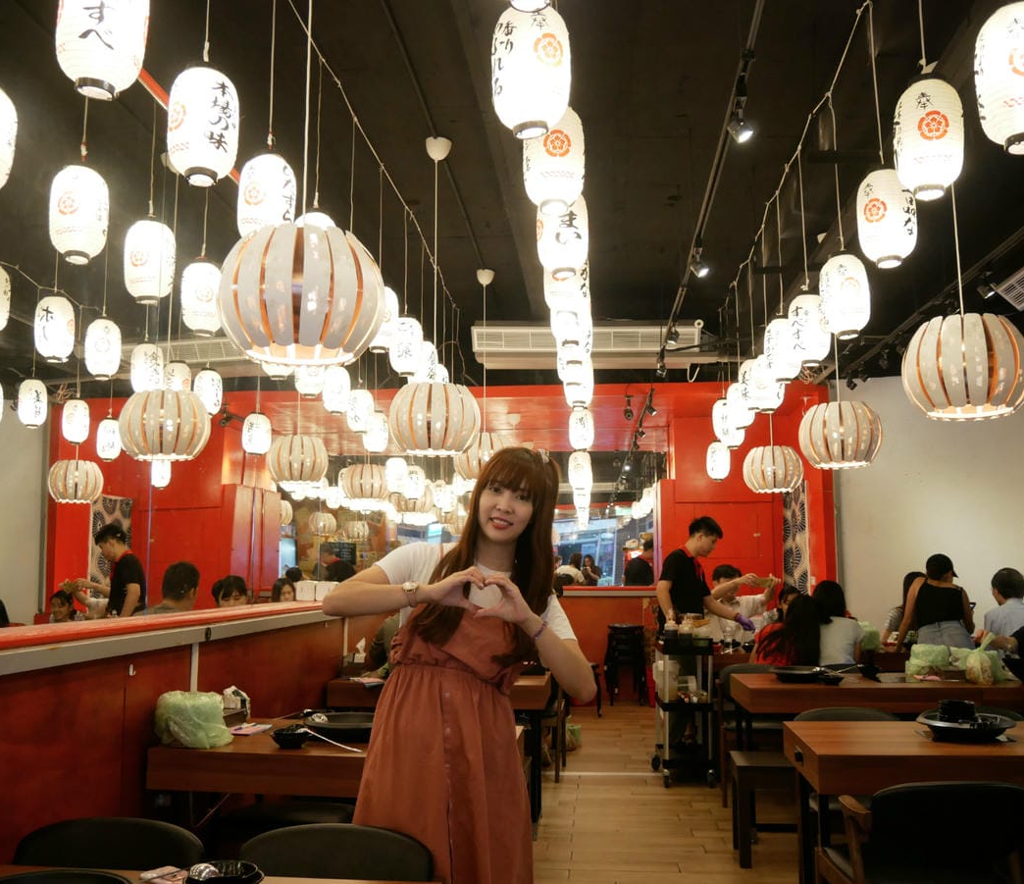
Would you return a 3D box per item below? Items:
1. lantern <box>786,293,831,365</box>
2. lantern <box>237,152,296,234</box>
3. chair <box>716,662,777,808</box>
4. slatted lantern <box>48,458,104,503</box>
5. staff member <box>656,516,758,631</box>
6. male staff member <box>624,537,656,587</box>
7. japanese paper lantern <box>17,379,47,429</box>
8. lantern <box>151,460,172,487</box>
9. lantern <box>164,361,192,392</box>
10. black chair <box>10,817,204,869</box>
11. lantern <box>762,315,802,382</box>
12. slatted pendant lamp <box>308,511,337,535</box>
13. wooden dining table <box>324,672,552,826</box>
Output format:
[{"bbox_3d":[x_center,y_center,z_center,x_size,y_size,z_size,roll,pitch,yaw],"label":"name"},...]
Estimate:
[{"bbox_3d":[1.638,-0.615,5.243,0.220,0.390,0.220,-3,-8,18],"label":"lantern"},{"bbox_3d":[-0.946,-0.929,3.680,0.220,0.400,0.220,-1,-8,5],"label":"lantern"},{"bbox_3d":[1.458,1.705,5.585,0.520,0.760,0.520,-1,-8,5],"label":"chair"},{"bbox_3d":[-3.475,0.305,7.600,0.430,0.330,0.430,-1,-8,5],"label":"slatted lantern"},{"bbox_3d":[1.403,1.435,6.900,0.600,1.720,0.500,-6,-10,33],"label":"staff member"},{"bbox_3d":[1.704,2.078,11.921,0.450,1.710,0.500,4,-9,-26],"label":"male staff member"},{"bbox_3d":[-3.989,-0.321,7.933,0.220,0.400,0.220,-1,-8,5],"label":"japanese paper lantern"},{"bbox_3d":[-3.782,0.317,10.264,0.220,0.390,0.220,3,-8,-20],"label":"lantern"},{"bbox_3d":[-2.763,-0.455,7.935,0.220,0.390,0.220,2,-8,-19],"label":"lantern"},{"bbox_3d":[-0.925,1.202,1.888,0.520,0.760,0.520,-1,-8,5],"label":"black chair"},{"bbox_3d":[1.650,-0.563,5.782,0.220,0.390,0.220,-2,-8,16],"label":"lantern"},{"bbox_3d":[-3.278,1.405,16.354,0.490,0.380,0.490,1,-8,-11],"label":"slatted pendant lamp"},{"bbox_3d":[-0.370,1.664,5.158,1.170,0.750,0.700,-1,-8,5],"label":"wooden dining table"}]

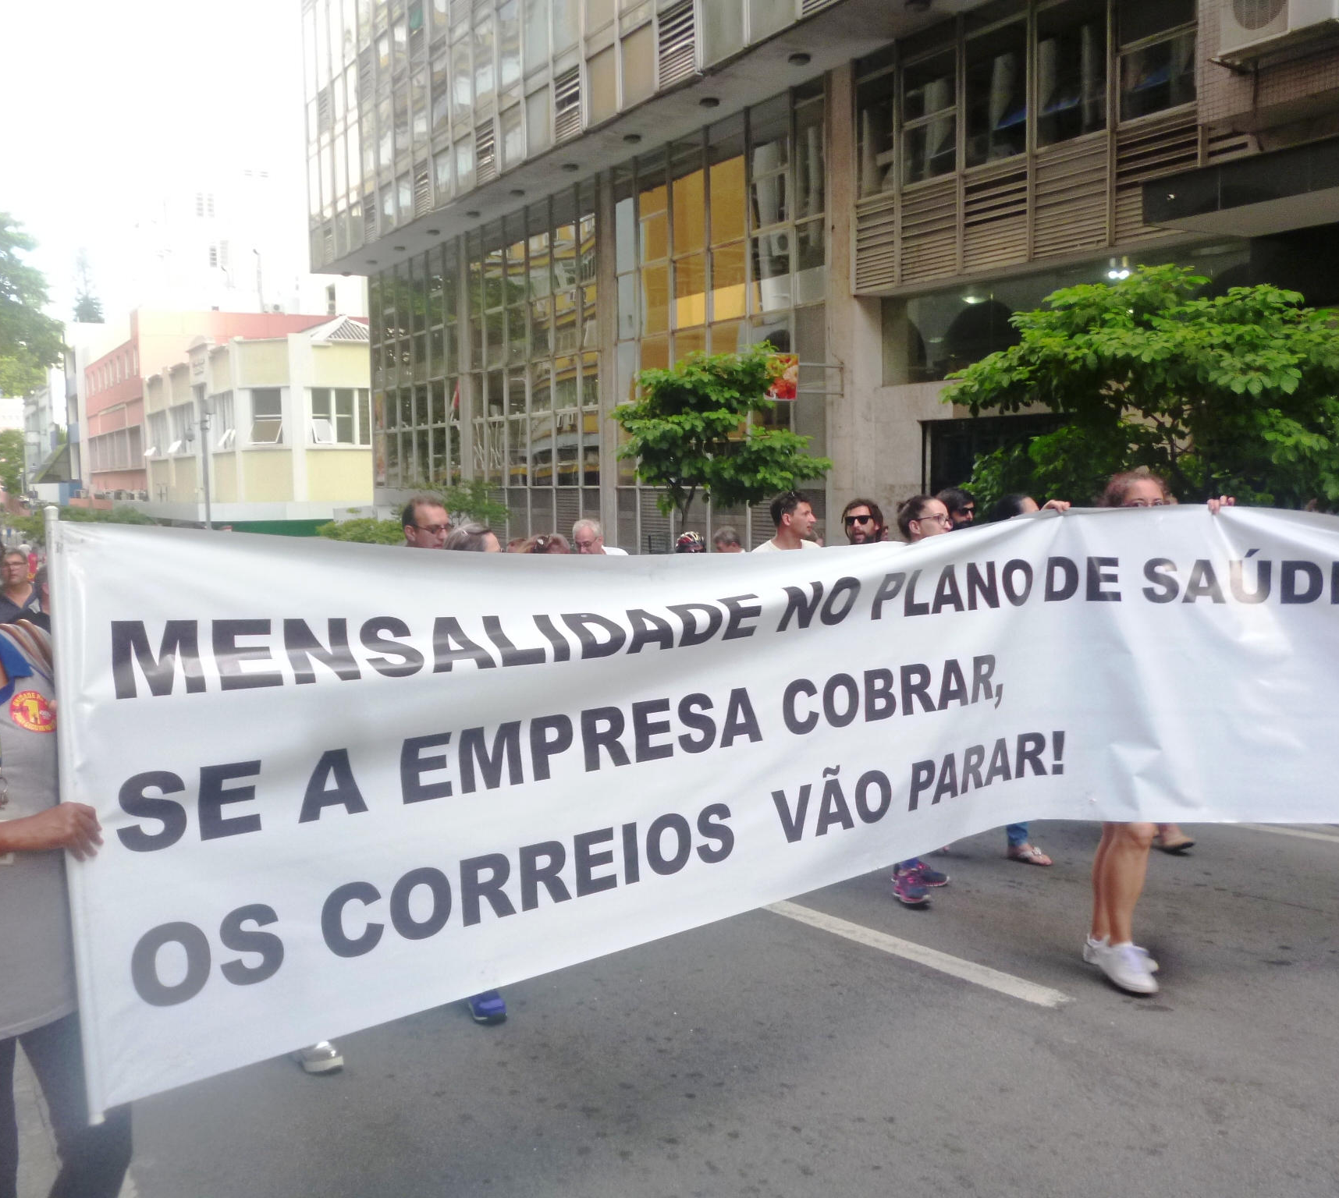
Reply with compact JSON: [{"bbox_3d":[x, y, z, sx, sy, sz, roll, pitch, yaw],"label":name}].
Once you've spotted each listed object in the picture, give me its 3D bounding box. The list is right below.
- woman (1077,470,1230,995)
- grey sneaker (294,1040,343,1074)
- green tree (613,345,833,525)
[{"bbox_3d":[1.525,0.410,4.180,0.540,1.630,0.440,-2,5,-14],"label":"woman"},{"bbox_3d":[-1.030,1.295,3.780,0.105,0.110,0.280,-3,1,-29],"label":"grey sneaker"},{"bbox_3d":[0.540,-0.710,13.150,2.250,3.650,2.200,-3,5,-30],"label":"green tree"}]

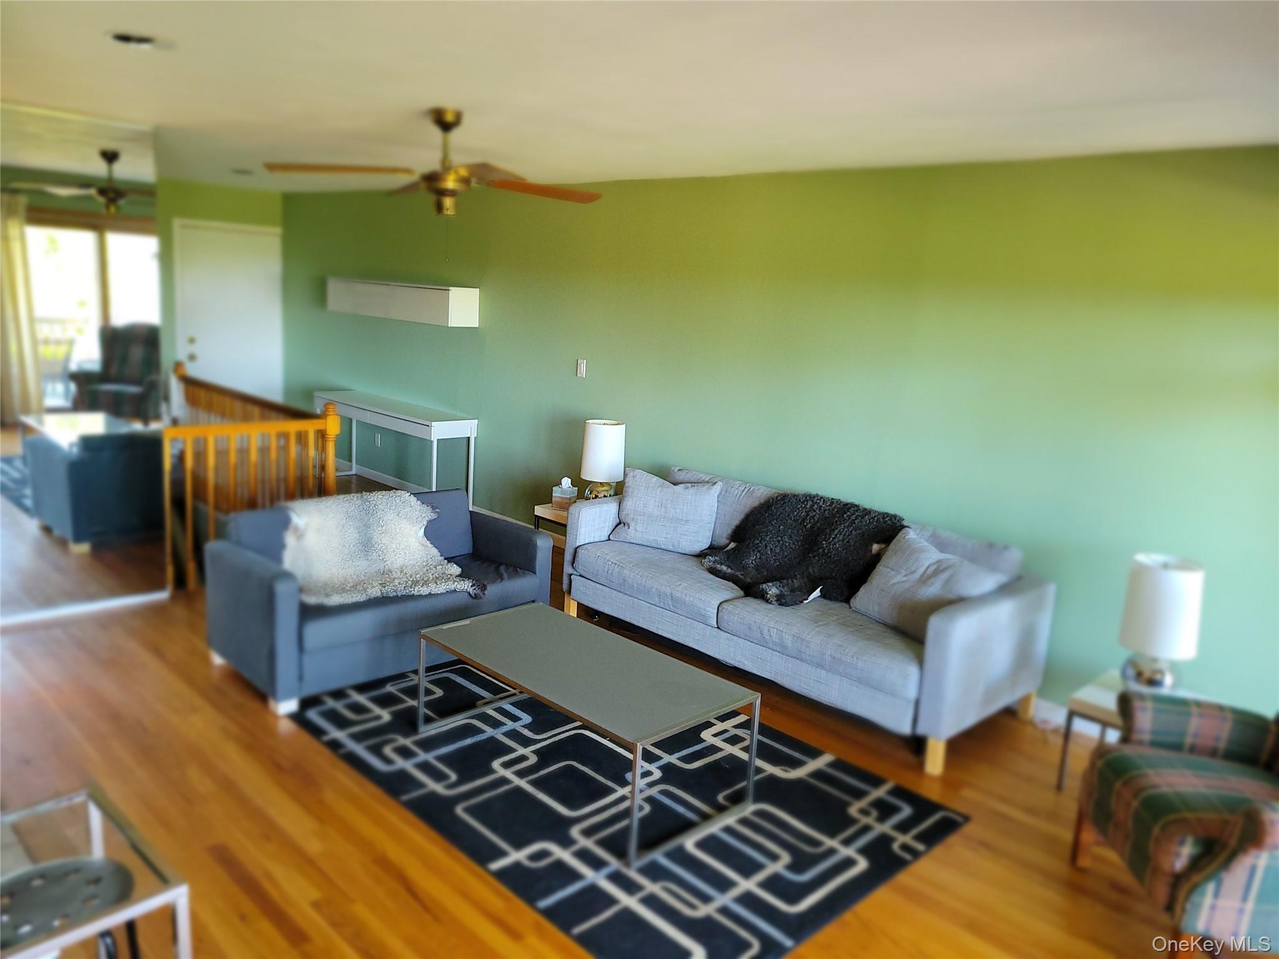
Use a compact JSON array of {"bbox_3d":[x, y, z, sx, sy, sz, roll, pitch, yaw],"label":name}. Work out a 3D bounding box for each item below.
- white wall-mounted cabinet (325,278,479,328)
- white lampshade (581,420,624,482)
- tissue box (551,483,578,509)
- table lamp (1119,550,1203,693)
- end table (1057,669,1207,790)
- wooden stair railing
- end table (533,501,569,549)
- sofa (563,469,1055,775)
[{"bbox_3d":[-1.949,-1.436,7.750,1.810,0.280,0.260,14,15,43],"label":"white wall-mounted cabinet"},{"bbox_3d":[-0.217,-0.166,5.890,0.265,0.345,0.265,3,11,-1],"label":"white lampshade"},{"bbox_3d":[-0.461,0.111,6.074,0.120,0.140,0.120,8,12,23],"label":"tissue box"},{"bbox_3d":[1.962,0.546,3.627,0.265,0.485,0.265,14,15,43],"label":"table lamp"},{"bbox_3d":[1.912,1.029,3.611,0.480,0.395,0.450,14,16,43],"label":"end table"},{"bbox_3d":[-3.110,-0.162,6.441,2.600,1.000,1.100,14,15,43],"label":"wooden stair railing"},{"bbox_3d":[-0.350,0.386,6.104,0.500,0.395,0.430,14,16,43],"label":"end table"},{"bbox_3d":[0.707,0.523,4.731,2.260,0.780,0.890,14,15,43],"label":"sofa"}]

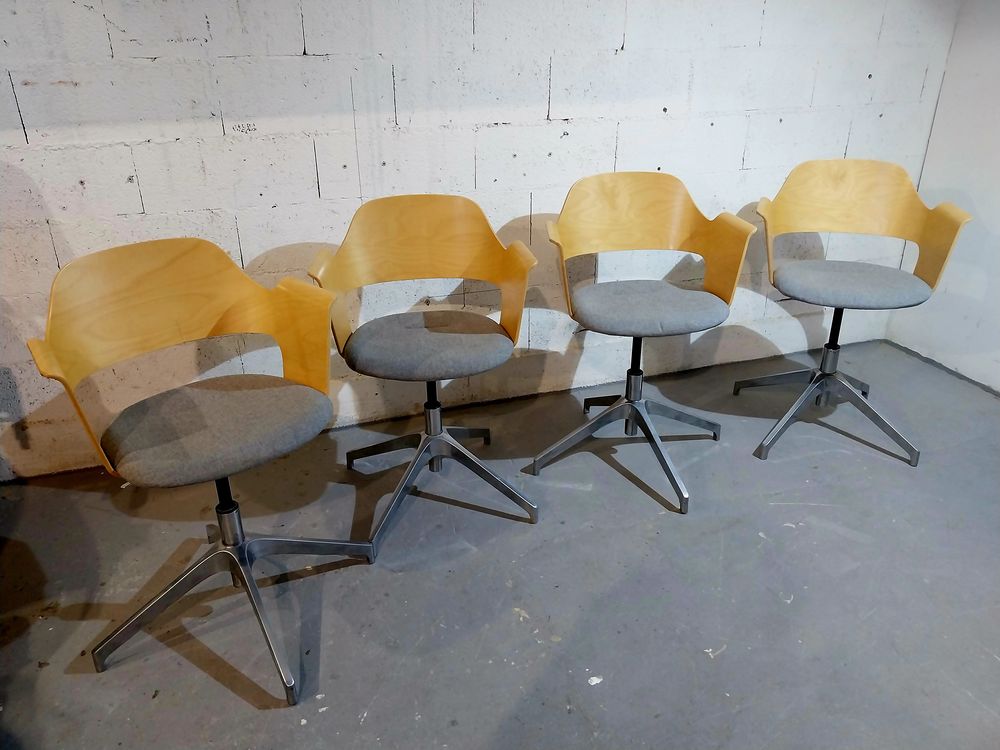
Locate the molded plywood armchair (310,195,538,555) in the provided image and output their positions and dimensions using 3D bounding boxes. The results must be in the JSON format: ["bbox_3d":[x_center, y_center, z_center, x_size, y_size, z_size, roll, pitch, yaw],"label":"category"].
[{"bbox_3d":[-0.196,-0.023,2.102,0.587,0.850,0.575,-4,25,-6],"label":"molded plywood armchair"}]

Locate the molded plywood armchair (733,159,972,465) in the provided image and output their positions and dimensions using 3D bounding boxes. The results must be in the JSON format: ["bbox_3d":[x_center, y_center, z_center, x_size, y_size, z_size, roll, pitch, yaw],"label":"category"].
[{"bbox_3d":[1.098,-0.214,2.430,0.587,0.876,0.559,5,26,13],"label":"molded plywood armchair"}]

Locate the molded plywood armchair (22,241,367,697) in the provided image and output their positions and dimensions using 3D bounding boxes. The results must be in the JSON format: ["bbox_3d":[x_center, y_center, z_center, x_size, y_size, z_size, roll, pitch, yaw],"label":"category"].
[{"bbox_3d":[-0.620,0.180,1.645,0.675,0.880,0.675,-23,32,-38],"label":"molded plywood armchair"}]

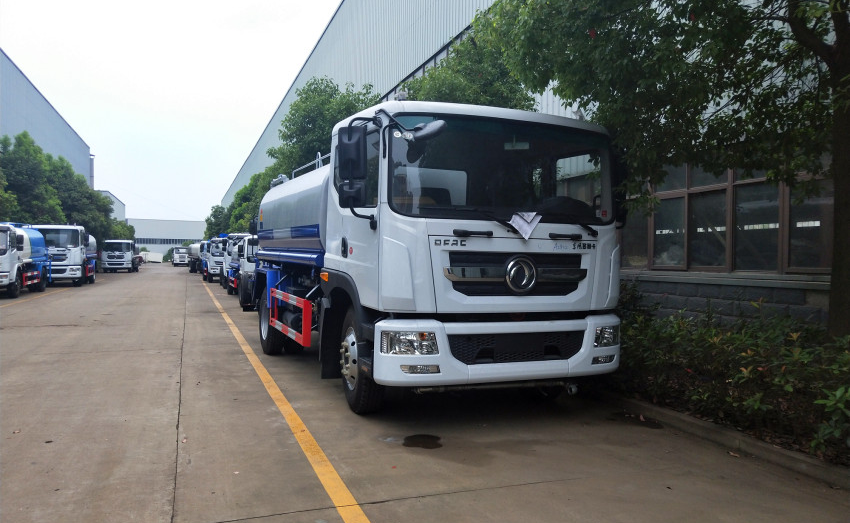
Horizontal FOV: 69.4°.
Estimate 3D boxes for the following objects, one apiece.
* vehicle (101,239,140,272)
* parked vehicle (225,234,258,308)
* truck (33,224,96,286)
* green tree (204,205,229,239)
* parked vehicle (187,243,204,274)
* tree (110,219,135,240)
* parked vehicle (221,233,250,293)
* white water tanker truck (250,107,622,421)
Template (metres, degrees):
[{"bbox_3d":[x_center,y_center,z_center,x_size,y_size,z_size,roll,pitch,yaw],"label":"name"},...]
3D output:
[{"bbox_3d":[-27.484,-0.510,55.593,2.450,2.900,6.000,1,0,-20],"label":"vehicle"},{"bbox_3d":[-5.427,0.155,21.094,2.200,2.400,6.300,1,0,-21],"label":"parked vehicle"},{"bbox_3d":[-18.384,-0.288,31.143,2.450,2.900,7.000,1,0,-22],"label":"truck"},{"bbox_3d":[-28.750,-3.526,85.979,5.000,8.600,5.000,1,0,-21],"label":"green tree"},{"bbox_3d":[-19.034,-0.411,54.393,2.450,2.900,6.800,0,0,-29],"label":"parked vehicle"},{"bbox_3d":[-38.604,-2.395,77.985,5.000,6.200,5.000,1,0,-21],"label":"tree"},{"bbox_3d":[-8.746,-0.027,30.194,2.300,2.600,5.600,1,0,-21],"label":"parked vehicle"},{"bbox_3d":[-0.604,-0.005,8.583,2.500,2.950,7.200,1,0,-24],"label":"white water tanker truck"}]

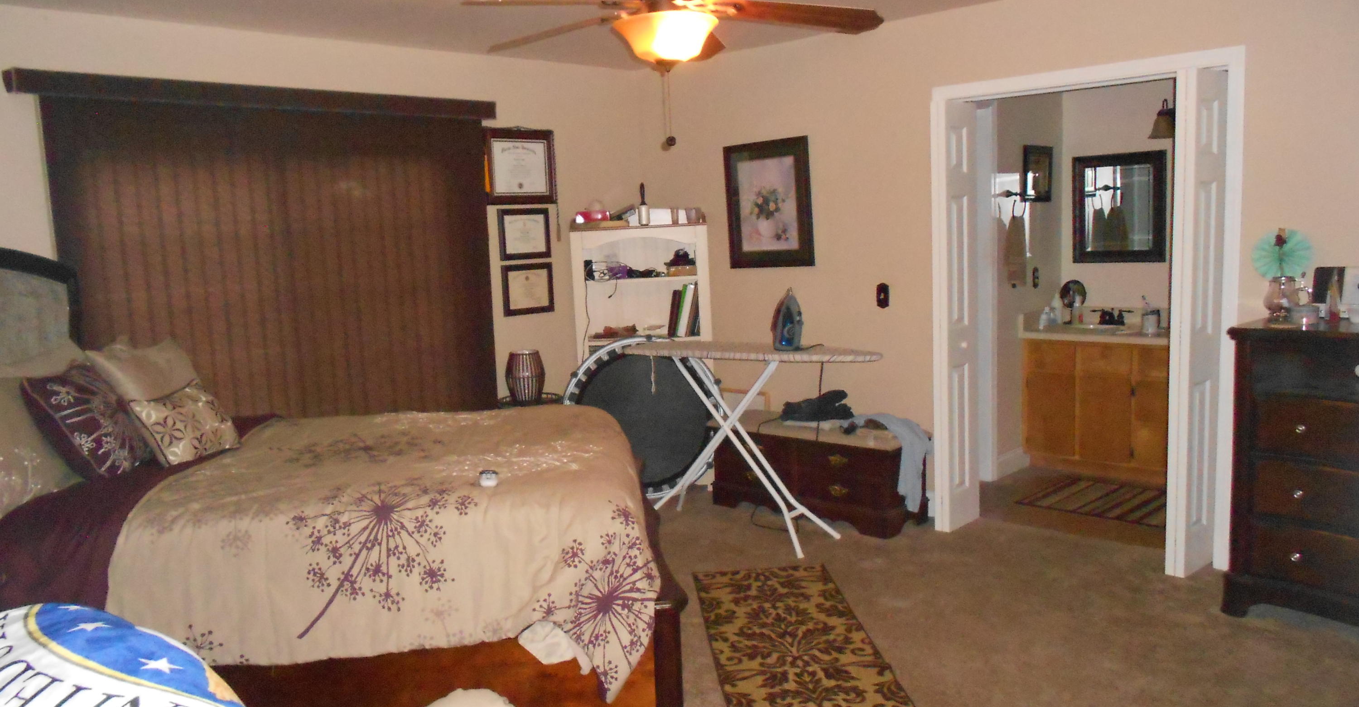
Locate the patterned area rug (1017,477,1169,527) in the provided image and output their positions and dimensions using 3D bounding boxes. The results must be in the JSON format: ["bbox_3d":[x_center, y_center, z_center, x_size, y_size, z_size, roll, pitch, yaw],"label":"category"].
[{"bbox_3d":[2.288,0.762,5.132,0.620,0.012,0.950,-9,10,-43],"label":"patterned area rug"}]

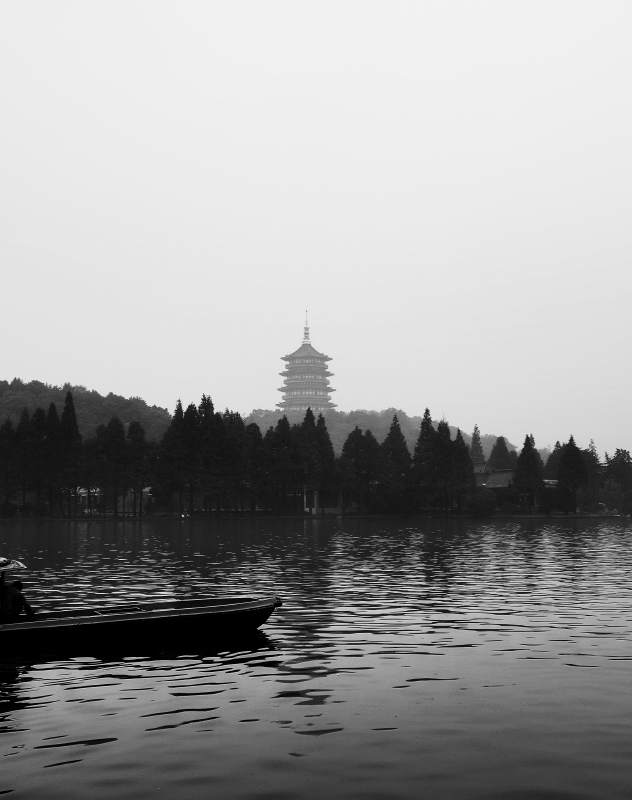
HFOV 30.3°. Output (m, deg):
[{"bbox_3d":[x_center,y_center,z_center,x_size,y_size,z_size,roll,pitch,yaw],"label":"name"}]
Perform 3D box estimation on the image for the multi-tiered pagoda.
[{"bbox_3d":[-4.320,-8.613,556.776,32.000,69.000,32.000,0,-5,0],"label":"multi-tiered pagoda"}]

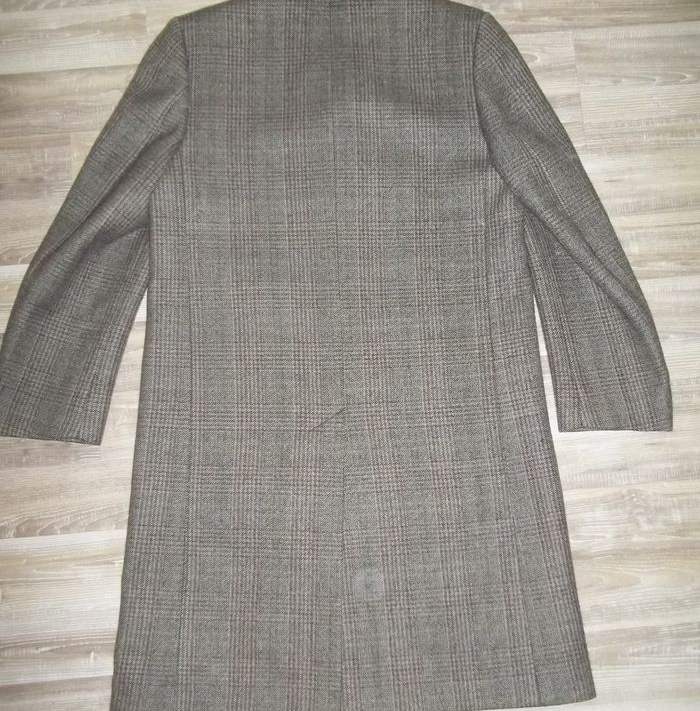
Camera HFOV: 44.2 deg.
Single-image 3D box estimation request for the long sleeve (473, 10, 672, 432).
[{"bbox_3d":[0.303,-0.197,1.227,0.180,0.055,0.659,-14,83,-2],"label":"long sleeve"}]

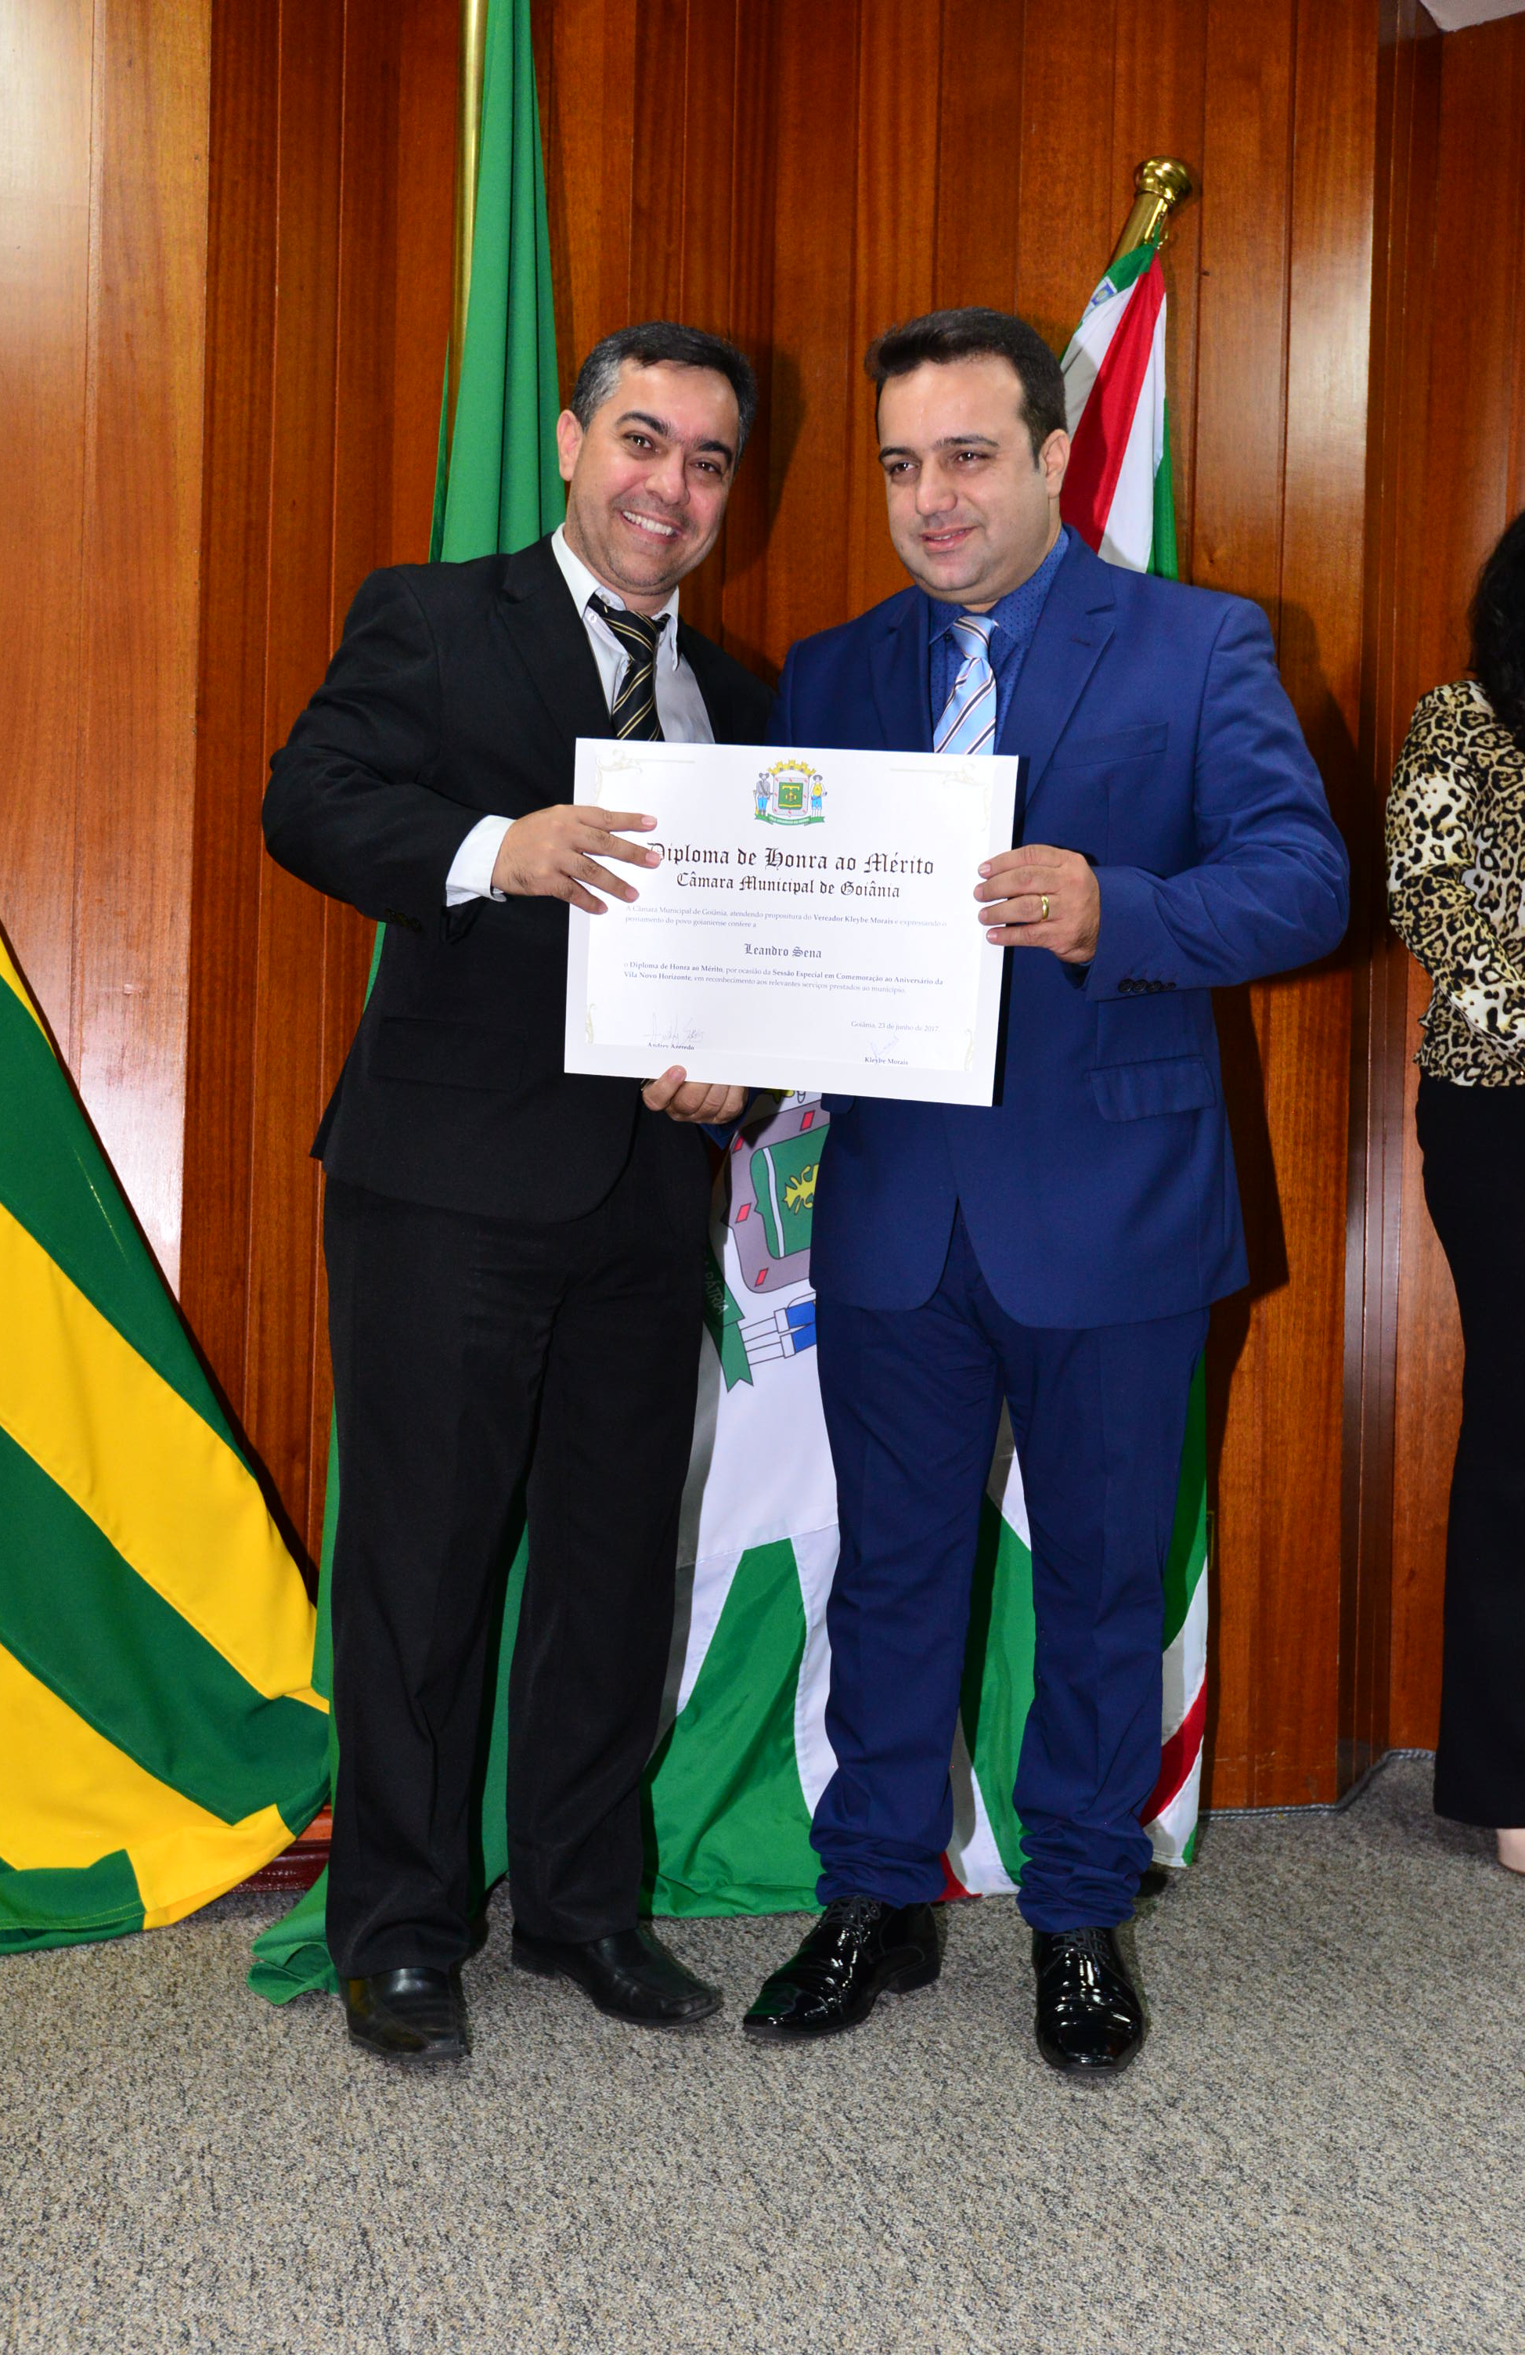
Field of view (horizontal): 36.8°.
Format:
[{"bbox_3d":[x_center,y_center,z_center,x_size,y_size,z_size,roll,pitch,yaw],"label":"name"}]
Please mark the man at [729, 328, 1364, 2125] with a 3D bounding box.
[{"bbox_3d":[0.260,-0.003,2.270,0.580,1.730,0.480,1,0,22],"label":"man"}]

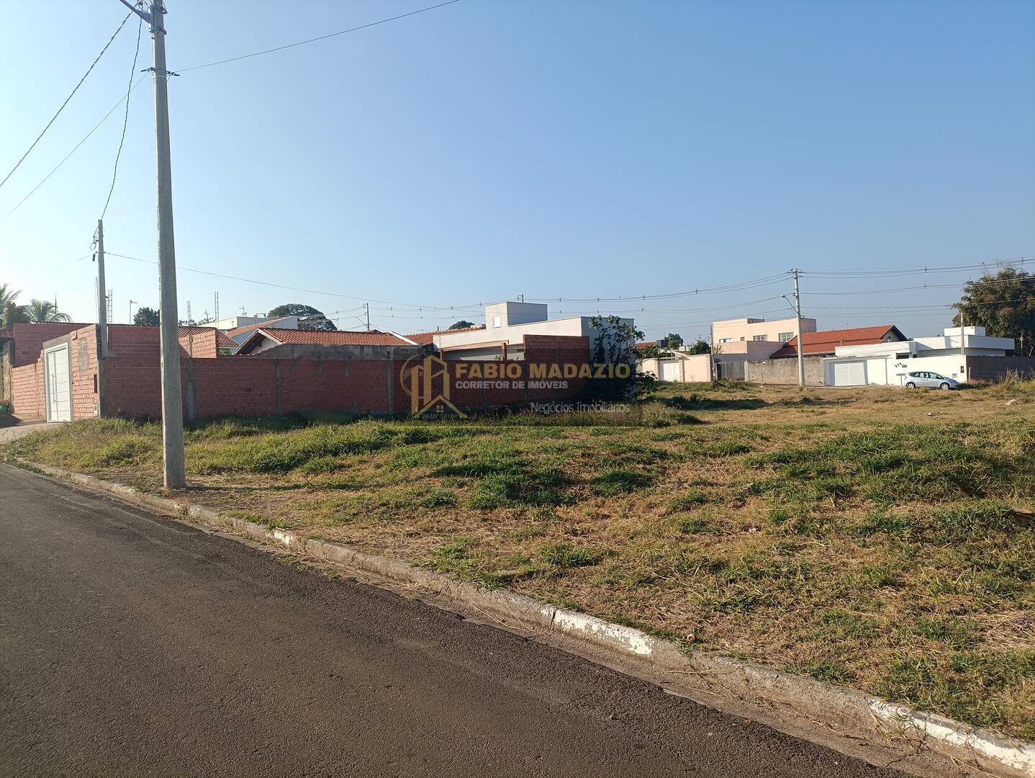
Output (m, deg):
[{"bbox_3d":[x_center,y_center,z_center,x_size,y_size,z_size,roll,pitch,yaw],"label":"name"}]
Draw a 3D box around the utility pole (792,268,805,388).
[{"bbox_3d":[25.817,-5.561,68.489,0.414,10.913,0.414,-2,-1,-44],"label":"utility pole"}]

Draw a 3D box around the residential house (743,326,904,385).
[{"bbox_3d":[33.527,-3.627,81.325,19.207,6.075,9.653,-2,-1,-44],"label":"residential house"}]

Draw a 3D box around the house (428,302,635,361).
[{"bbox_3d":[0.610,-1.987,42.221,4.222,5.456,11.858,-2,0,-44],"label":"house"}]

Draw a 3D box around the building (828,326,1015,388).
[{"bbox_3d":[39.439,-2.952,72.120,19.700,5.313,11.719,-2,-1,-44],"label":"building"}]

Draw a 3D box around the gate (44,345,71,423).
[{"bbox_3d":[-14.771,-0.166,23.986,0.120,2.429,2.923,-2,-1,-44],"label":"gate"}]

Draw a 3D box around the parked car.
[{"bbox_3d":[32.943,-0.651,59.394,1.700,1.525,3.900,-2,-1,-44],"label":"parked car"}]

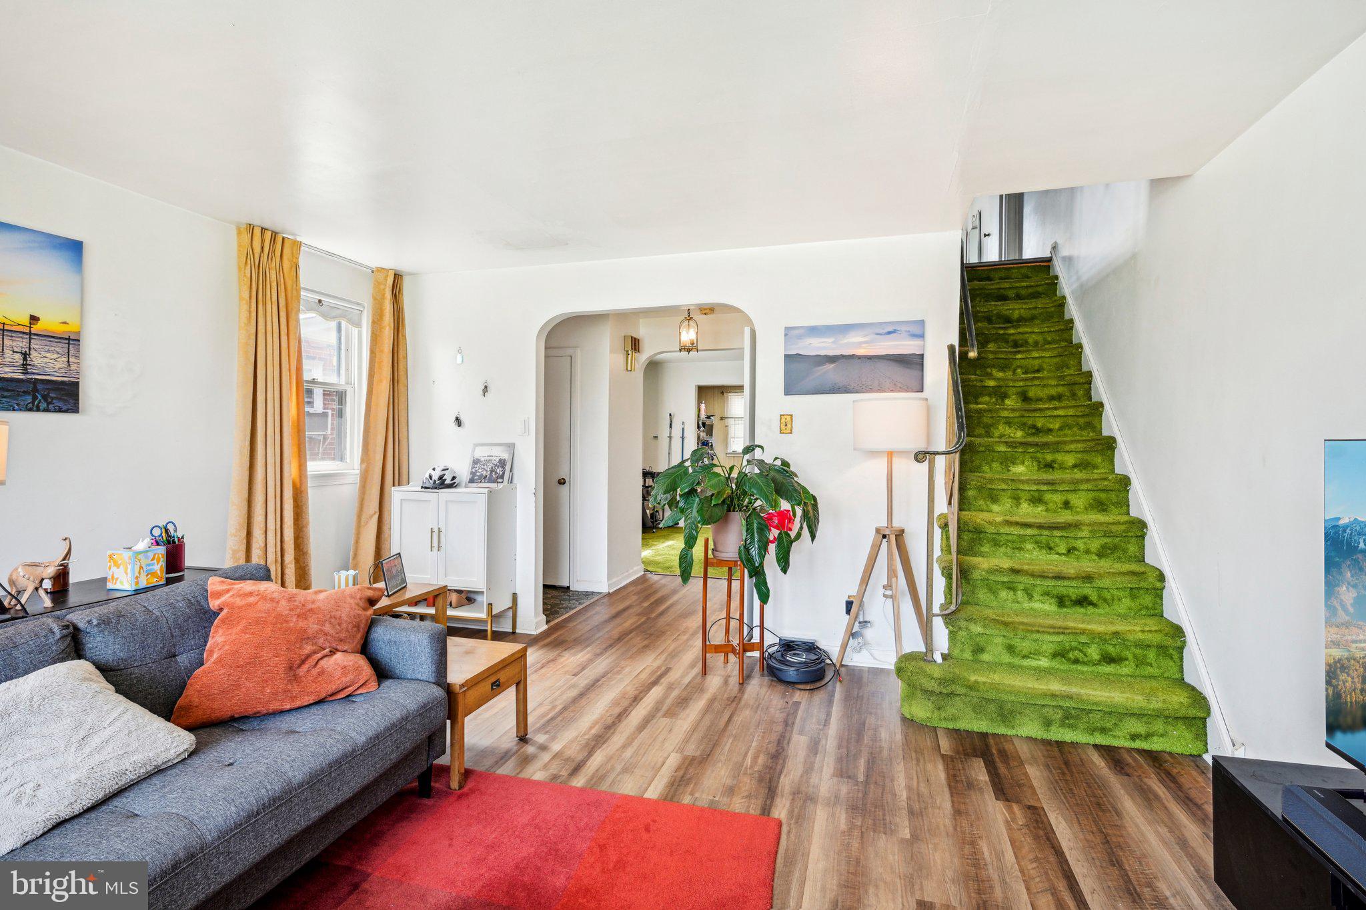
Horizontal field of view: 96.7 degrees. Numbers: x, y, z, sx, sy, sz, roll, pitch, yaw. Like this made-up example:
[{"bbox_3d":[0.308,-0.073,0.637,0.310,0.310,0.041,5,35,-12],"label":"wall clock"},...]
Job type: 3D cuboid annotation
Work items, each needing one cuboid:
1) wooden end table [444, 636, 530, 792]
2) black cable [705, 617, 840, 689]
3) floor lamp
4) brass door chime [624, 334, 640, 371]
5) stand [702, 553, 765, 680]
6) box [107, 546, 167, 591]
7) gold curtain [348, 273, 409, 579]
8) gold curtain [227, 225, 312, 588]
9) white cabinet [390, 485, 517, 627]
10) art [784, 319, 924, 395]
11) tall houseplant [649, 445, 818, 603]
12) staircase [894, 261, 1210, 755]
[{"bbox_3d":[-0.978,0.999,2.429,0.530,0.385,0.465,0,0,16],"label":"wooden end table"},{"bbox_3d":[0.488,1.073,3.341,0.724,0.268,0.347,1,1,17],"label":"black cable"},{"bbox_3d":[1.066,0.460,3.177,0.506,1.503,0.476,1,1,17],"label":"floor lamp"},{"bbox_3d":[-0.469,-0.926,5.611,0.069,0.321,0.203,1,1,17],"label":"brass door chime"},{"bbox_3d":[0.281,0.832,3.351,0.260,0.745,0.260,0,0,35],"label":"stand"},{"bbox_3d":[-1.847,0.384,2.051,0.112,0.128,0.112,0,0,8],"label":"box"},{"bbox_3d":[-1.955,-0.035,3.932,0.150,2.310,0.430,0,0,18],"label":"gold curtain"},{"bbox_3d":[-2.268,-0.040,3.335,0.140,2.300,0.460,0,0,18],"label":"gold curtain"},{"bbox_3d":[-1.500,0.696,3.987,0.710,0.995,0.345,0,0,16],"label":"white cabinet"},{"bbox_3d":[0.953,-0.542,3.416,0.758,0.398,0.030,1,1,17],"label":"art"},{"bbox_3d":[0.256,0.364,3.294,0.893,0.833,0.734,1,1,17],"label":"tall houseplant"},{"bbox_3d":[1.934,-0.139,3.775,1.220,2.689,2.451,1,1,17],"label":"staircase"}]

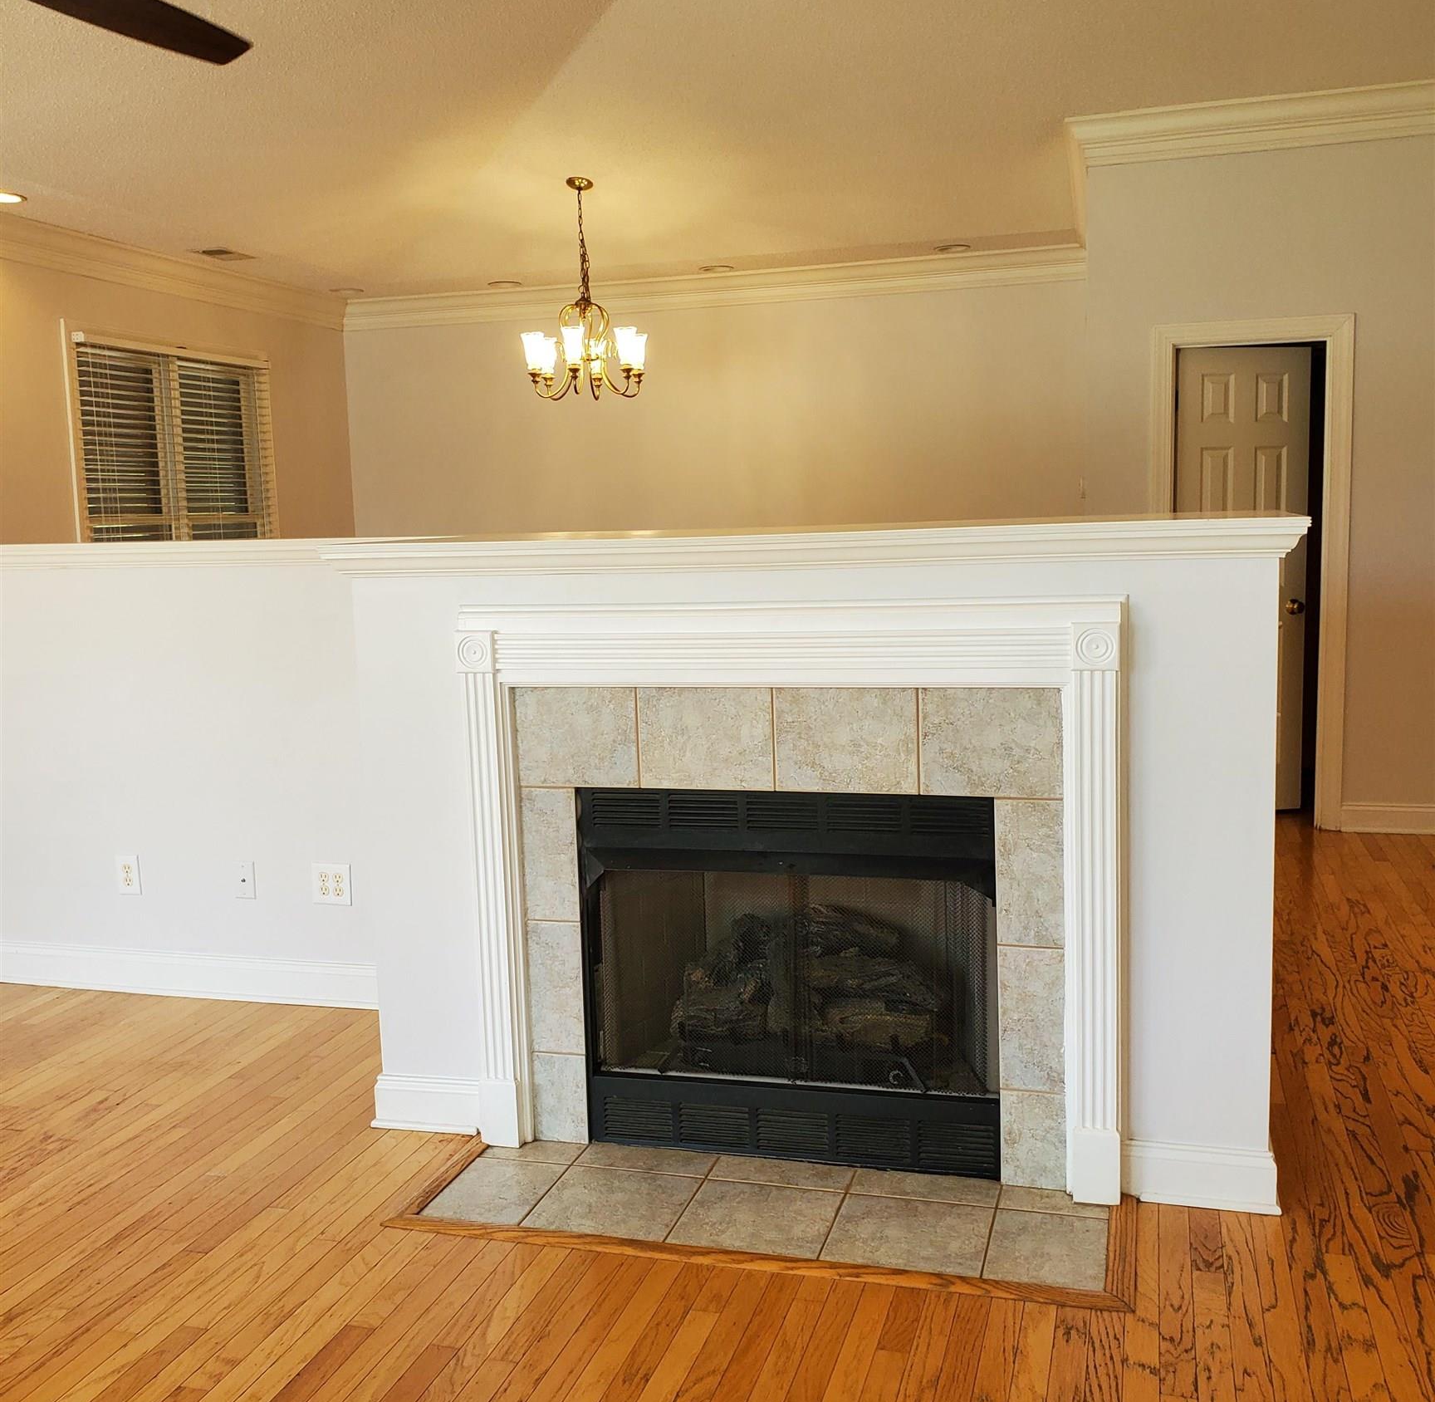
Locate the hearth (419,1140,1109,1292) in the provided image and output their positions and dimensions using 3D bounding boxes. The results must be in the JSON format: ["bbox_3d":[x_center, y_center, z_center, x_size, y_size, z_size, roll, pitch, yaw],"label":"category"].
[{"bbox_3d":[0.100,1.042,2.977,1.373,0.023,0.398,0,8,16],"label":"hearth"}]

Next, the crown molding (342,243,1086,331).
[{"bbox_3d":[-0.185,-2.760,9.688,5.313,0.193,0.092,0,8,16],"label":"crown molding"}]

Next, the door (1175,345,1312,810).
[{"bbox_3d":[2.329,-0.515,6.411,0.608,2.035,0.037,-2,7,-5],"label":"door"}]

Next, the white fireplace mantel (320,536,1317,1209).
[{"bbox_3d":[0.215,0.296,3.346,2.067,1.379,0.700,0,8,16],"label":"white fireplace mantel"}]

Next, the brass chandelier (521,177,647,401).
[{"bbox_3d":[-0.748,-2.295,8.064,0.690,1.220,0.690,-2,7,0],"label":"brass chandelier"}]

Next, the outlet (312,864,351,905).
[{"bbox_3d":[-1.135,0.544,4.234,0.120,0.120,0.009,0,8,16],"label":"outlet"}]

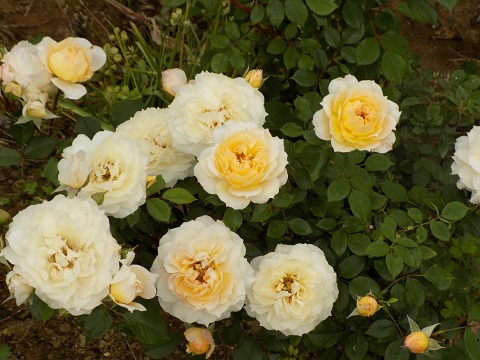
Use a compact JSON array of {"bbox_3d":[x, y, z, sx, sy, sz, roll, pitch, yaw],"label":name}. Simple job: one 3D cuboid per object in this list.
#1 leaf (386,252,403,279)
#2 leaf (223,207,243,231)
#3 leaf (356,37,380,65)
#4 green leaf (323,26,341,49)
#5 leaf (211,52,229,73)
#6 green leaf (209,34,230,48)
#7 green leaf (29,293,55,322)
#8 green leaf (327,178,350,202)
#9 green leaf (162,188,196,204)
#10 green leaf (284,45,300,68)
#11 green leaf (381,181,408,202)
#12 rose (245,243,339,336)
[{"bbox_3d":[0.152,0.085,1.180,0.016,0.008,0.025,-1,76,0],"label":"leaf"},{"bbox_3d":[-0.008,0.041,1.290,0.021,0.006,0.032,-3,62,-1],"label":"leaf"},{"bbox_3d":[0.146,-0.146,1.350,0.024,0.008,0.042,36,71,15],"label":"leaf"},{"bbox_3d":[0.098,-0.153,1.280,0.017,0.005,0.028,-26,69,-11],"label":"green leaf"},{"bbox_3d":[-0.022,-0.131,1.340,0.020,0.008,0.025,33,70,14],"label":"leaf"},{"bbox_3d":[-0.025,-0.169,1.440,0.032,0.006,0.020,27,55,21],"label":"green leaf"},{"bbox_3d":[-0.205,0.131,1.230,0.025,0.008,0.040,-18,60,-11],"label":"green leaf"},{"bbox_3d":[0.104,0.011,1.260,0.022,0.008,0.035,38,69,17],"label":"green leaf"},{"bbox_3d":[-0.064,0.019,1.280,0.038,0.008,0.023,0,50,0],"label":"green leaf"},{"bbox_3d":[0.061,-0.146,1.420,0.018,0.006,0.030,6,68,2],"label":"green leaf"},{"bbox_3d":[0.172,0.013,1.320,0.038,0.007,0.022,37,63,22],"label":"green leaf"},{"bbox_3d":[0.048,0.101,1.100,0.085,0.050,0.085,0,73,6],"label":"rose"}]

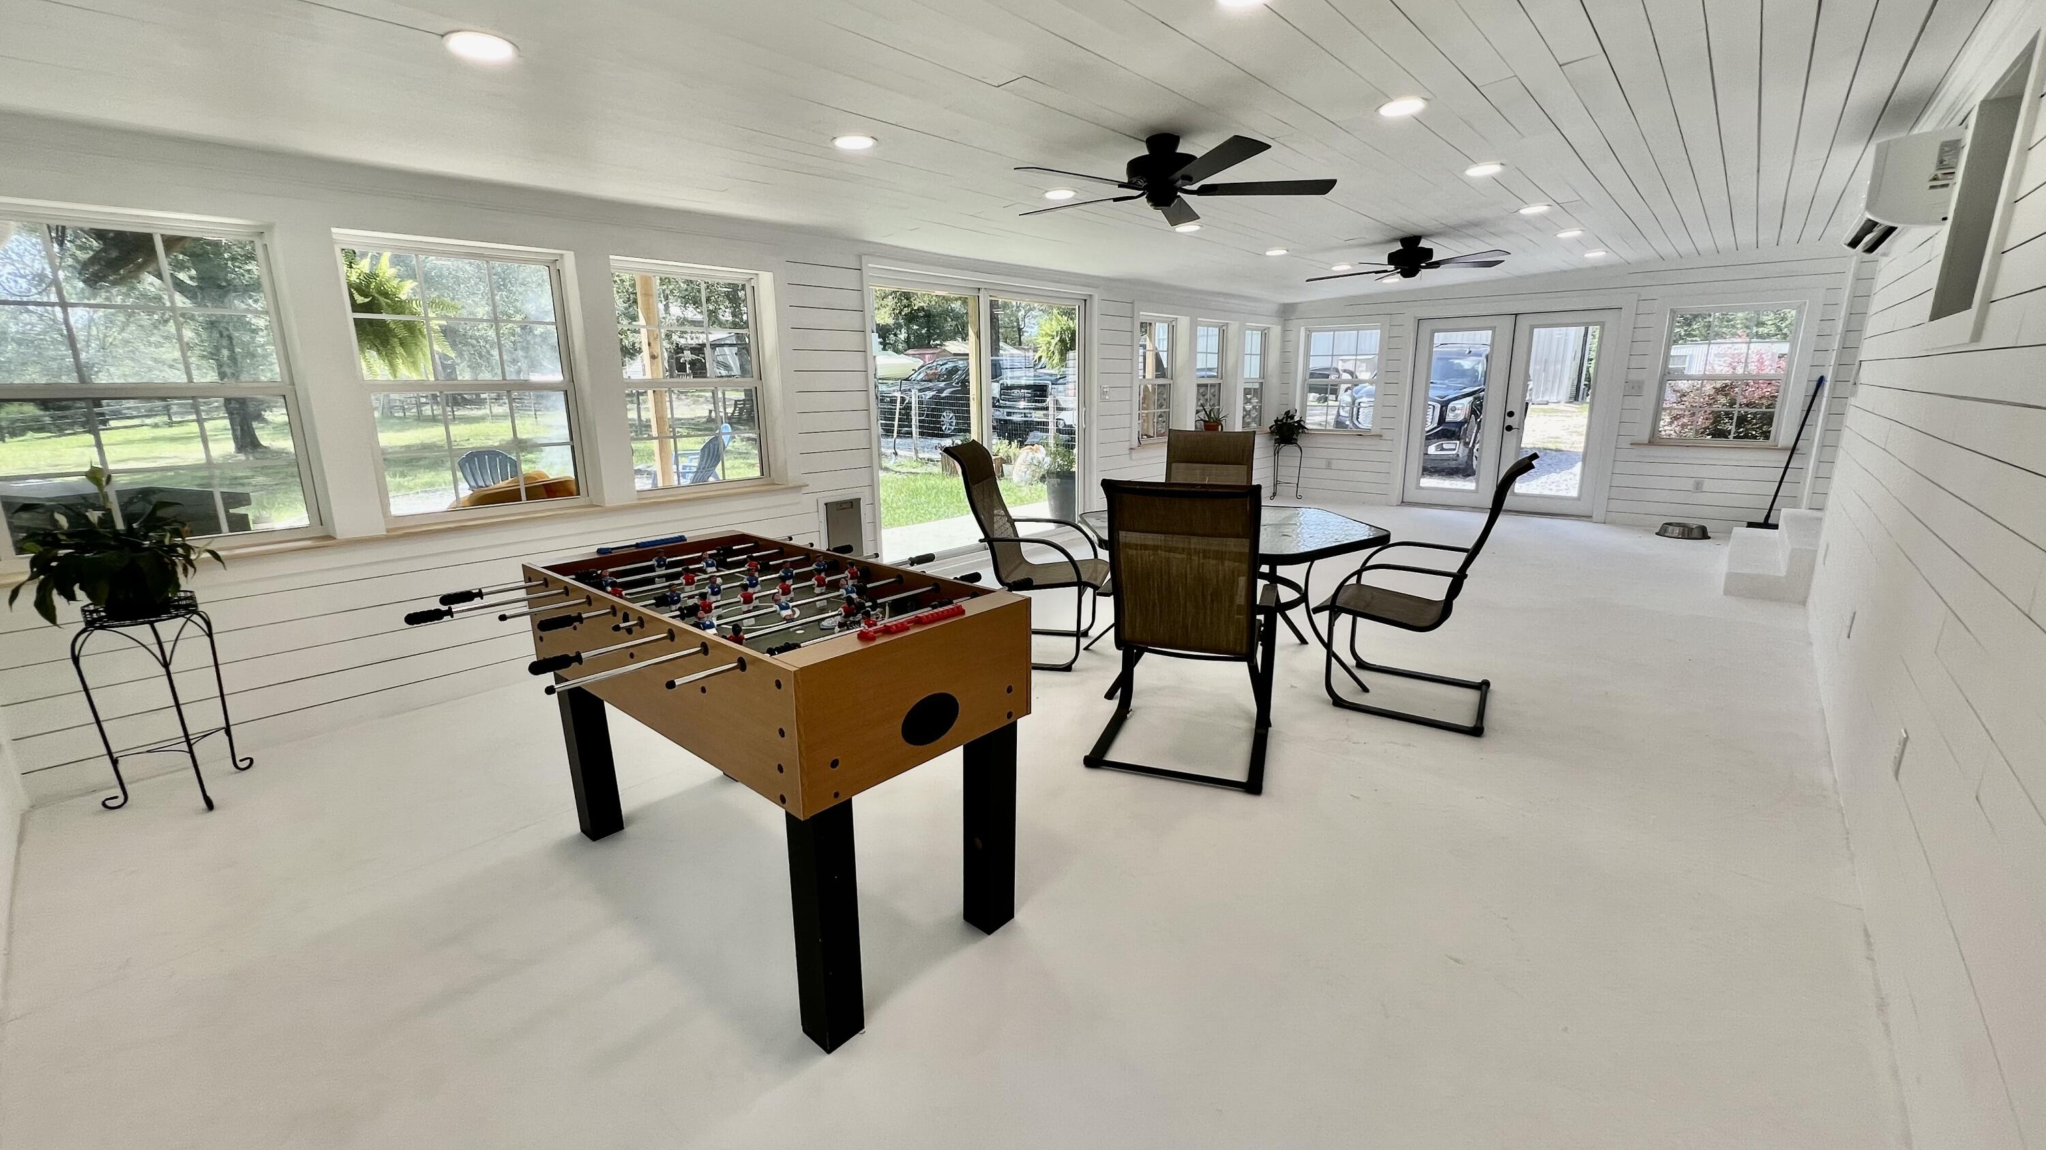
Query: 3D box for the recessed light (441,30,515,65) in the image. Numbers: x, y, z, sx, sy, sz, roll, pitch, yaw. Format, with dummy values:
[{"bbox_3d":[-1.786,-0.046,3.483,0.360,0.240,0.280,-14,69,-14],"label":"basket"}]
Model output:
[{"bbox_3d":[-1.526,-1.480,2.162,0.180,0.030,0.180,11,19,41],"label":"recessed light"}]

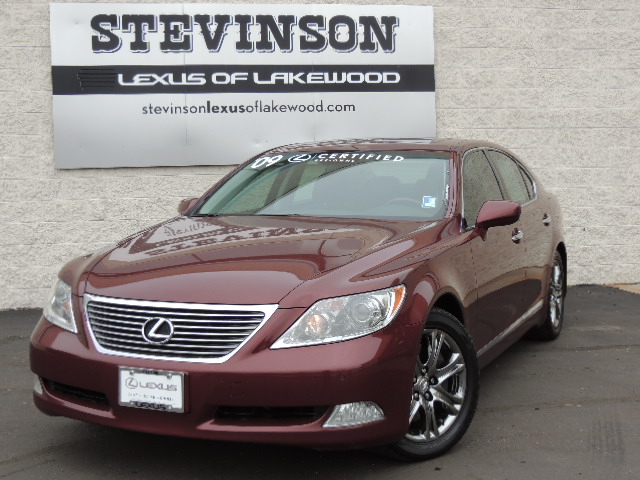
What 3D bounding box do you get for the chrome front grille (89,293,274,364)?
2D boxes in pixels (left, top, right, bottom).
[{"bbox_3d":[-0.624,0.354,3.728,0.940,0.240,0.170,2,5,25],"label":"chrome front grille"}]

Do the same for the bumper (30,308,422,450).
[{"bbox_3d":[-0.551,0.539,3.898,1.840,0.550,0.570,2,5,25],"label":"bumper"}]

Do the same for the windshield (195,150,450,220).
[{"bbox_3d":[0.044,-0.309,5.143,1.490,0.390,0.780,2,5,25],"label":"windshield"}]

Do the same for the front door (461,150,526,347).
[{"bbox_3d":[0.888,0.027,5.132,0.320,1.080,1.250,2,5,25],"label":"front door"}]

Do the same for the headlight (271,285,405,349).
[{"bbox_3d":[0.084,0.308,3.661,0.420,0.225,0.450,2,5,25],"label":"headlight"}]

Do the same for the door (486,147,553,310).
[{"bbox_3d":[1.325,-0.070,6.087,0.310,1.055,1.140,2,5,25],"label":"door"}]

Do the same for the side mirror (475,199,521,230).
[{"bbox_3d":[0.928,-0.126,4.801,0.230,0.150,0.150,2,5,25],"label":"side mirror"}]

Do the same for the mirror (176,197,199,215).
[{"bbox_3d":[-0.798,-0.171,5.594,0.230,0.150,0.150,2,5,25],"label":"mirror"}]

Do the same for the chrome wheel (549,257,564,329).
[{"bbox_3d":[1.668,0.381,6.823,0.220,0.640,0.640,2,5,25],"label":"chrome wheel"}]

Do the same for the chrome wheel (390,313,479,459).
[{"bbox_3d":[0.416,0.626,4.184,0.690,0.690,0.240,-4,6,-33],"label":"chrome wheel"}]

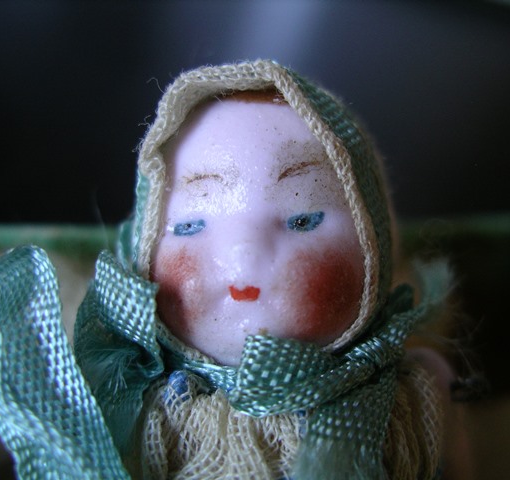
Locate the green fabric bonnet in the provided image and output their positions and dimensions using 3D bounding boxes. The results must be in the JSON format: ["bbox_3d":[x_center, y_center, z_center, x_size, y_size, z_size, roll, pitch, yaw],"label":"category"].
[{"bbox_3d":[0.000,-0.004,0.078,0.028,0.032,0.021,3,3,12],"label":"green fabric bonnet"}]

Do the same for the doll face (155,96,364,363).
[{"bbox_3d":[0.000,-0.001,0.072,0.021,0.026,0.013,3,3,12],"label":"doll face"}]

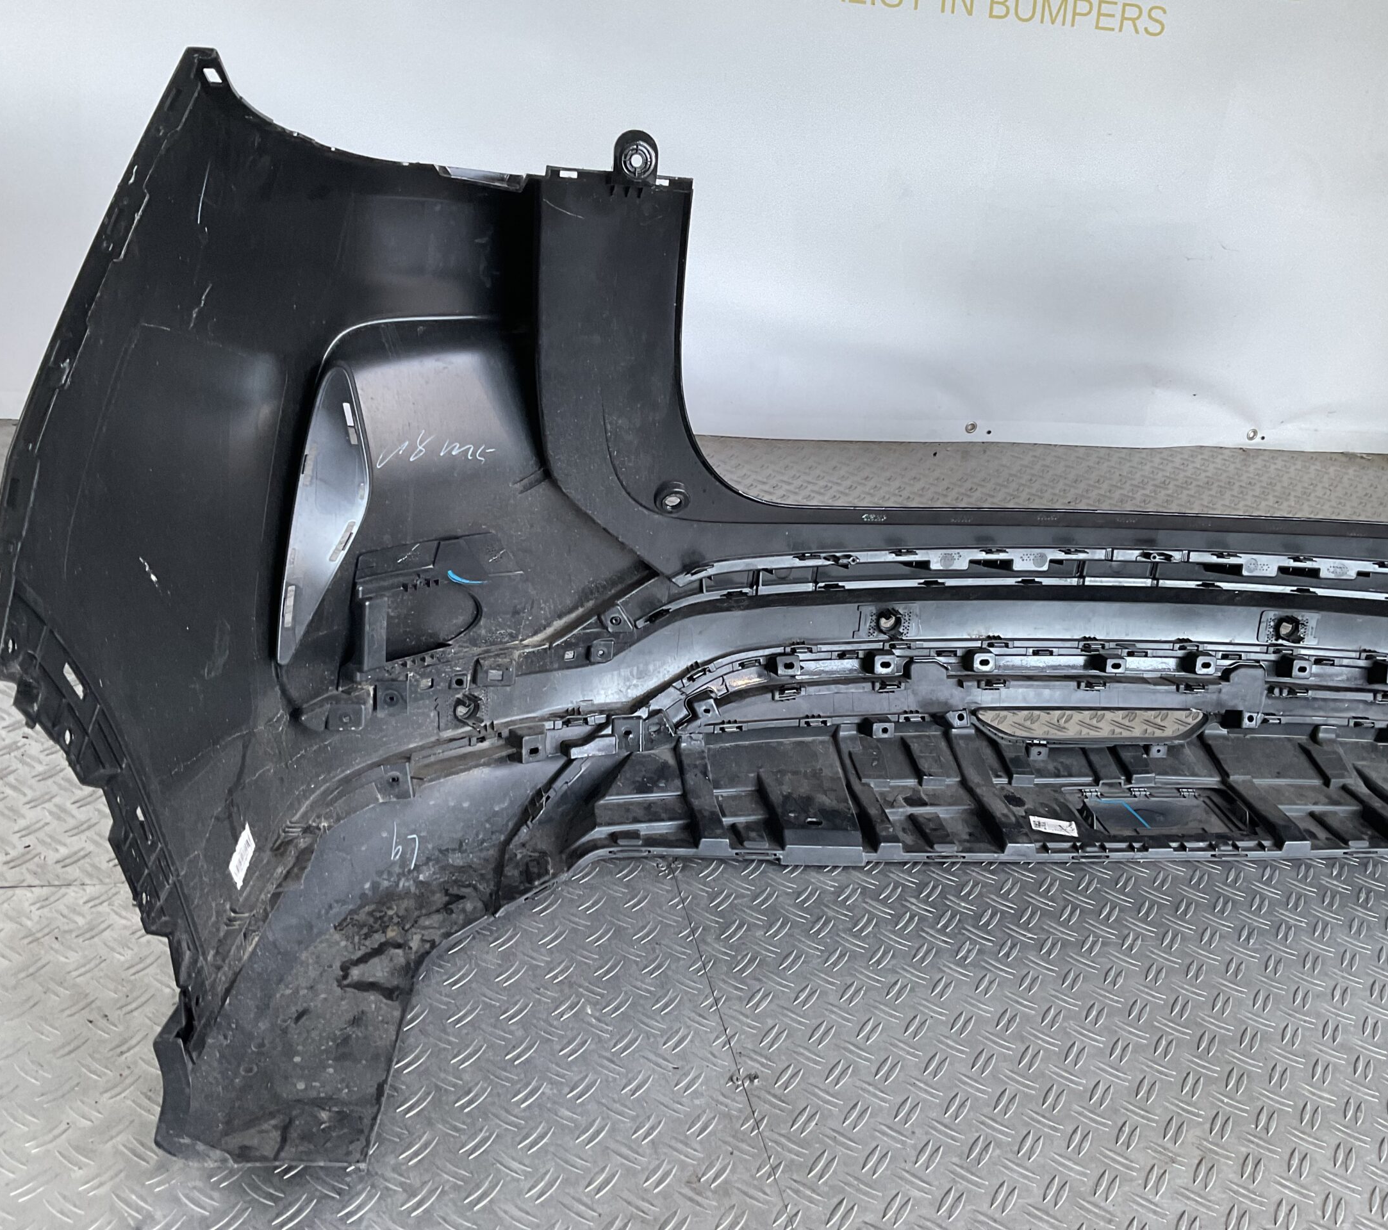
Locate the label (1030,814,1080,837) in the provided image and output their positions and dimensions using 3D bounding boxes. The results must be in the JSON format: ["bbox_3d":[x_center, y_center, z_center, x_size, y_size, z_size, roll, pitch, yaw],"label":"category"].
[{"bbox_3d":[0.347,0.203,1.325,0.044,0.001,0.021,8,32,-4],"label":"label"}]

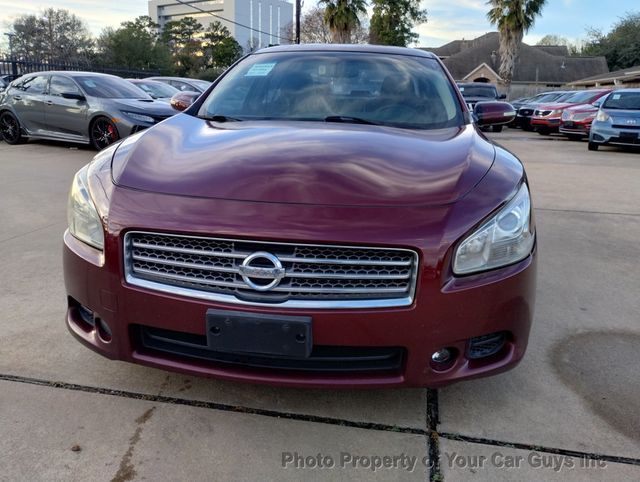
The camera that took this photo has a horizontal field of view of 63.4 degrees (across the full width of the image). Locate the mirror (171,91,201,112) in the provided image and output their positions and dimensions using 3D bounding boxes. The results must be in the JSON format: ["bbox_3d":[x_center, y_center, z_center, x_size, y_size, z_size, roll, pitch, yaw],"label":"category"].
[{"bbox_3d":[-0.807,-0.844,3.197,0.240,0.150,0.160,4,16,8],"label":"mirror"}]

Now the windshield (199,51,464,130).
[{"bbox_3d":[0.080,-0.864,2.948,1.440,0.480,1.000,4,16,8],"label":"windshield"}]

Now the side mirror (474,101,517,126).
[{"bbox_3d":[0.992,-0.725,2.948,0.240,0.150,0.160,4,16,8],"label":"side mirror"}]

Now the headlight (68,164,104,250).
[{"bbox_3d":[-0.844,-0.148,1.947,0.320,0.260,0.440,4,16,8],"label":"headlight"}]

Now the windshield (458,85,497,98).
[{"bbox_3d":[5.935,-5.640,19.600,1.450,0.500,0.500,5,16,12],"label":"windshield"}]

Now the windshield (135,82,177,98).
[{"bbox_3d":[-3.909,-3.793,13.105,0.900,0.470,1.420,8,17,21],"label":"windshield"}]

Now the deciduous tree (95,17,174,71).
[{"bbox_3d":[-12.704,-12.388,36.094,5.290,6.000,5.290,-4,16,-18],"label":"deciduous tree"}]

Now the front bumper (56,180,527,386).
[{"bbox_3d":[-0.138,0.128,1.849,1.820,0.610,0.600,4,16,8],"label":"front bumper"}]

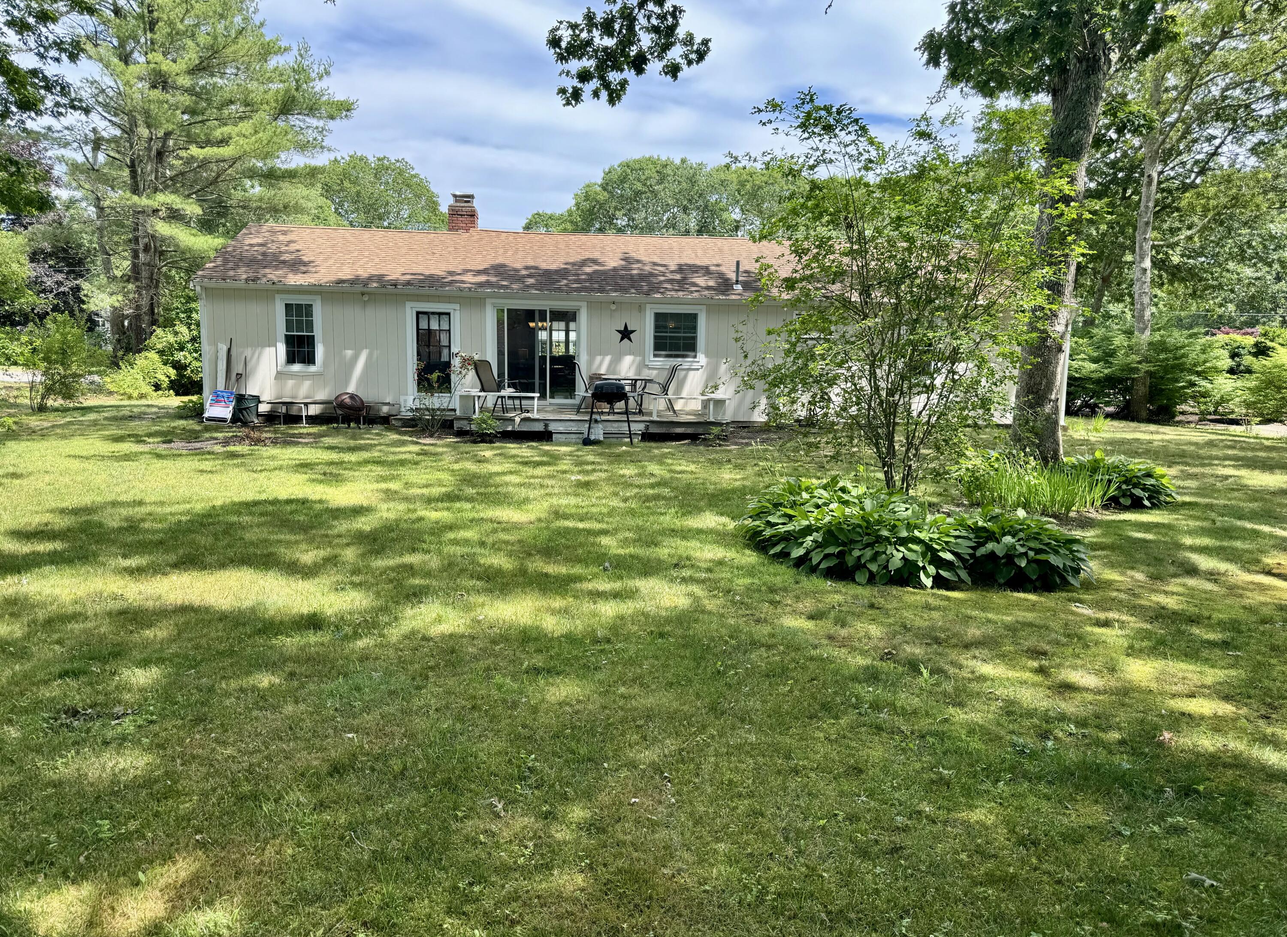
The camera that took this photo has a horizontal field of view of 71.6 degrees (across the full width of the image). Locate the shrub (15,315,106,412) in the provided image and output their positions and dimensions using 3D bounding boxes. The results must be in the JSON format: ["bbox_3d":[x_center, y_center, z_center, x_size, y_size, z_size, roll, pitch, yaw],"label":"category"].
[{"bbox_3d":[-13.343,-2.434,20.400,1.850,2.200,1.800,1,7,0],"label":"shrub"}]

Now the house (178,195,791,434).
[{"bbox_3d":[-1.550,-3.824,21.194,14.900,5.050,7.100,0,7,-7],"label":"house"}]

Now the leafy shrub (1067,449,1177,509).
[{"bbox_3d":[5.015,0.091,9.400,1.200,0.500,1.100,1,7,0],"label":"leafy shrub"}]

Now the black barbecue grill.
[{"bbox_3d":[-0.556,-0.887,14.300,0.820,1.050,0.600,0,7,-7],"label":"black barbecue grill"}]

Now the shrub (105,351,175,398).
[{"bbox_3d":[-14.437,-2.711,25.600,1.850,1.400,1.700,1,7,0],"label":"shrub"}]

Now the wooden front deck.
[{"bbox_3d":[-1.061,-0.844,16.591,4.570,0.370,3.540,0,7,-7],"label":"wooden front deck"}]

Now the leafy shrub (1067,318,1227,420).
[{"bbox_3d":[13.424,-2.720,23.900,4.200,2.650,3.300,1,7,0],"label":"leafy shrub"}]

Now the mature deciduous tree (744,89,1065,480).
[{"bbox_3d":[2.831,-1.977,9.950,3.500,4.400,3.100,1,7,0],"label":"mature deciduous tree"}]

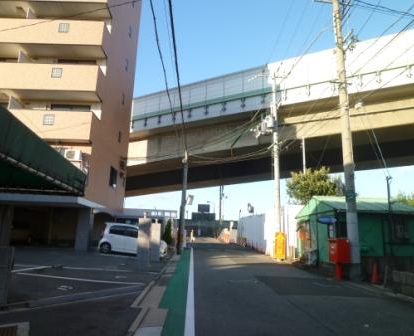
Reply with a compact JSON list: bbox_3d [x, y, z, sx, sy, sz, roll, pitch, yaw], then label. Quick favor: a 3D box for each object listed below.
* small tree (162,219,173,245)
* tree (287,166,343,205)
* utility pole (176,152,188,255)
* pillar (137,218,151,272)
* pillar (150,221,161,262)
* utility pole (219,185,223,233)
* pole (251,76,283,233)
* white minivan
[{"bbox_3d":[-2.544,4.265,20.309,0.580,1.800,0.580,2,-12,0],"label":"small tree"},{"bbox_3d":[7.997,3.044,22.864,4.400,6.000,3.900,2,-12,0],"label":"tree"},{"bbox_3d":[-1.608,2.069,19.902,0.360,6.752,0.330,2,-12,0],"label":"utility pole"},{"bbox_3d":[-2.140,2.653,10.793,0.360,1.765,0.360,2,-12,0],"label":"pillar"},{"bbox_3d":[-2.249,3.307,13.797,0.360,1.706,0.360,2,-12,0],"label":"pillar"},{"bbox_3d":[2.695,7.380,58.167,0.420,11.005,0.420,2,-12,0],"label":"utility pole"},{"bbox_3d":[3.946,-0.554,20.078,1.900,12.379,0.900,2,-12,0],"label":"pole"},{"bbox_3d":[-3.850,3.840,16.450,3.450,1.620,1.500,-2,-13,17],"label":"white minivan"}]

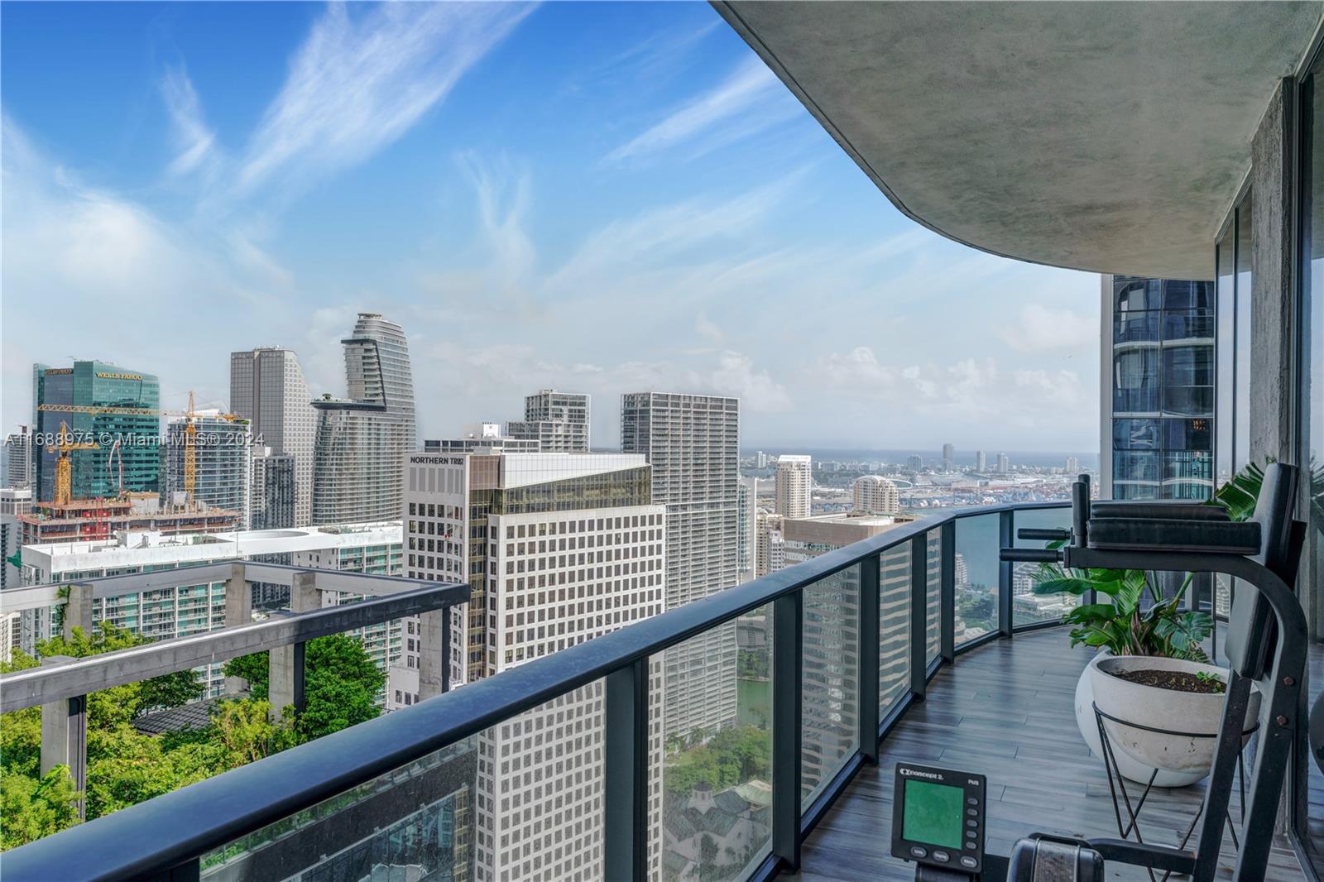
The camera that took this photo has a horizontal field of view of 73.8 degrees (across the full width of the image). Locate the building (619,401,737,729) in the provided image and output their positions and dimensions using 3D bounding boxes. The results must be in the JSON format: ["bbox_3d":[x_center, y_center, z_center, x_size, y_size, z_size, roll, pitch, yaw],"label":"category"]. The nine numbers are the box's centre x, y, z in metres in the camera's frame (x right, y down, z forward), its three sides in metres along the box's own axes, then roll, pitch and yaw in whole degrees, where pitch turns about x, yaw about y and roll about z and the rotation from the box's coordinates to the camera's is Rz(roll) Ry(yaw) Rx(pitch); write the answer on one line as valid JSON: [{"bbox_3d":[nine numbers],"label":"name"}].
[{"bbox_3d":[10.500,64.681,478.000,64.000,178.000,24.000,0,0,-41],"label":"building"}]

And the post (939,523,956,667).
[{"bbox_3d":[2.090,1.103,6.440,0.085,1.030,0.065,0,0,34],"label":"post"}]

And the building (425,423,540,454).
[{"bbox_3d":[-97.000,73.660,472.000,57.000,158.000,27.000,0,0,33],"label":"building"}]

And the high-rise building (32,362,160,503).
[{"bbox_3d":[-345.000,54.892,538.000,48.000,198.000,45.000,0,0,23],"label":"high-rise building"}]

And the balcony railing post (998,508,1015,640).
[{"bbox_3d":[2.840,1.096,7.270,0.070,1.050,0.085,0,0,-41],"label":"balcony railing post"}]

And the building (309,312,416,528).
[{"bbox_3d":[-225.000,28.349,668.000,27.000,249.000,75.000,0,0,31],"label":"building"}]

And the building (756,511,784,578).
[{"bbox_3d":[92.000,108.603,740.000,27.000,92.000,25.000,0,0,33],"label":"building"}]

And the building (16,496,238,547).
[{"bbox_3d":[-181.500,85.067,303.500,32.000,136.000,60.000,0,0,41],"label":"building"}]

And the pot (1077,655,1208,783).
[{"bbox_3d":[2.400,1.335,4.260,0.800,0.530,0.800,0,0,0],"label":"pot"}]

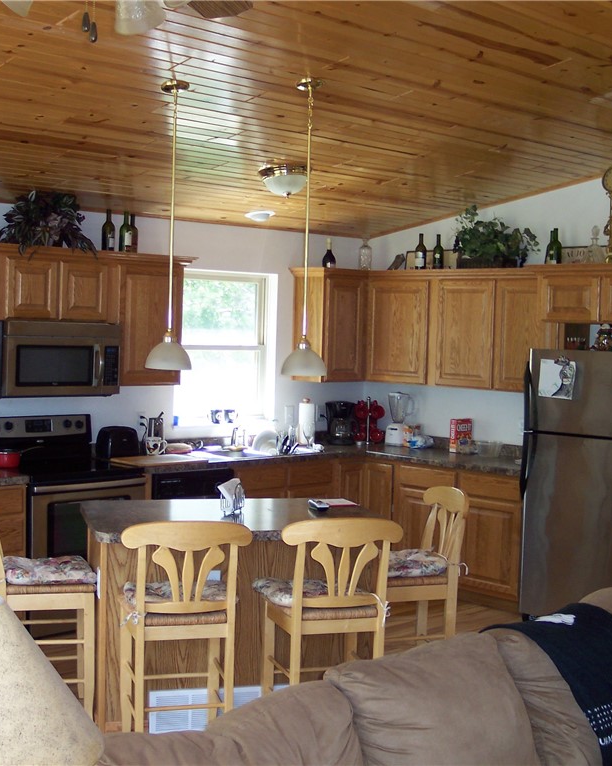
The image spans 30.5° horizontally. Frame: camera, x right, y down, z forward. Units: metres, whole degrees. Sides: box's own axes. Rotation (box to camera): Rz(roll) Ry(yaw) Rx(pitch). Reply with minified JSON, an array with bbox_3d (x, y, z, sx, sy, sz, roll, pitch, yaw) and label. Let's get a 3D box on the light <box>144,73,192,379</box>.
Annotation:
[{"bbox_3d":[-0.573,-0.666,4.814,0.200,1.225,0.200,1,3,0],"label":"light"}]

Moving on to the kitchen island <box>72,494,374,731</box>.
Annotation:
[{"bbox_3d":[-0.328,1.025,4.991,1.321,0.896,0.864,1,3,-13],"label":"kitchen island"}]

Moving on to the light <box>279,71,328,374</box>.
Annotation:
[{"bbox_3d":[0.000,-0.677,4.925,0.199,1.281,0.199,1,3,0],"label":"light"}]

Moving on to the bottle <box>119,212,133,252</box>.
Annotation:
[{"bbox_3d":[-1.095,-0.893,6.834,0.076,0.293,0.076,1,3,0],"label":"bottle"}]

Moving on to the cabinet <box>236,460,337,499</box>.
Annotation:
[{"bbox_3d":[-0.330,0.941,7.628,0.911,0.873,0.630,-1,4,-43],"label":"cabinet"}]

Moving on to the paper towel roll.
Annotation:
[{"bbox_3d":[-0.002,0.291,8.130,0.130,0.330,0.130,1,3,0],"label":"paper towel roll"}]

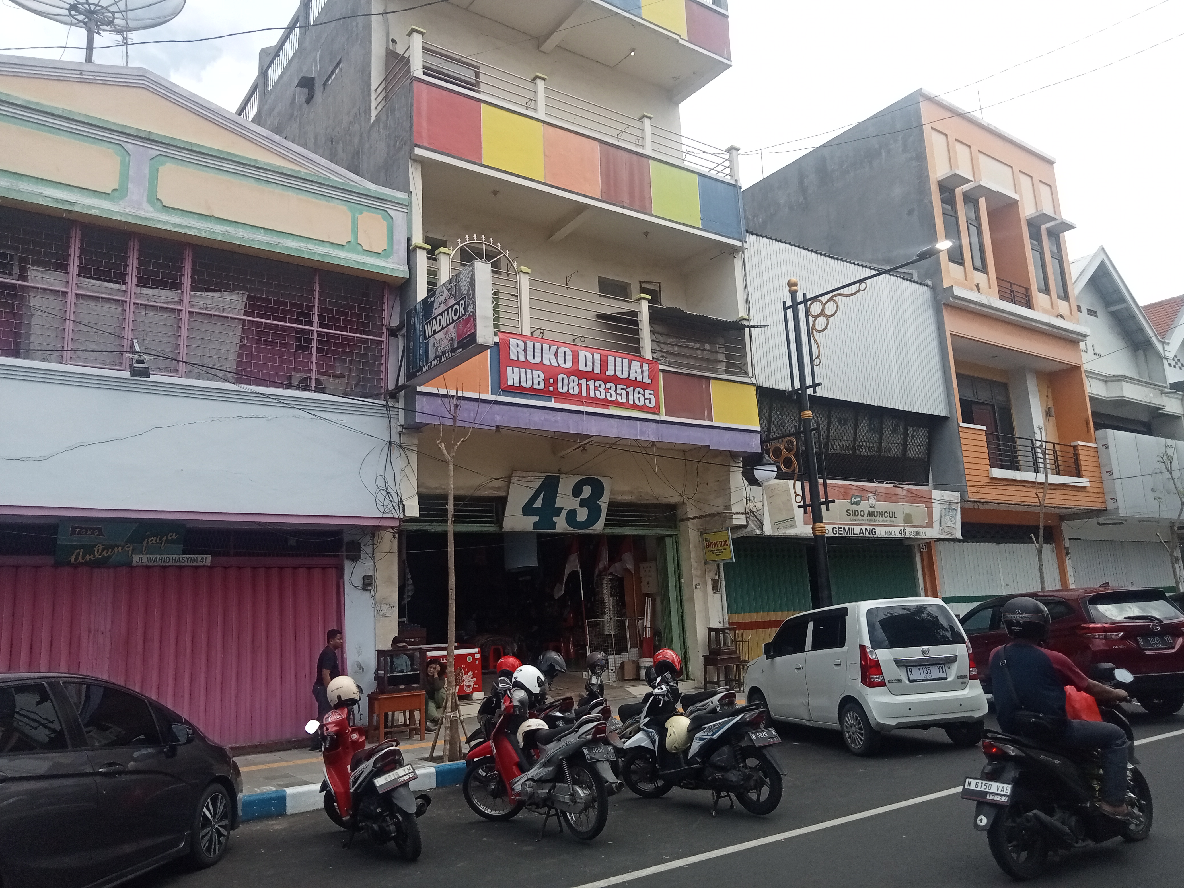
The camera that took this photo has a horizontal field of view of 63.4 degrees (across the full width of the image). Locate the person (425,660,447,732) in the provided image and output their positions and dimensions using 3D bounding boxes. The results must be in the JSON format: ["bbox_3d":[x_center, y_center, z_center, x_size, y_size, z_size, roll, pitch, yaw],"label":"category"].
[{"bbox_3d":[-2.327,3.743,14.300,0.500,1.050,0.650,0,-12,-14],"label":"person"}]

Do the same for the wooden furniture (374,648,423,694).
[{"bbox_3d":[-2.688,3.200,13.456,0.591,0.604,0.286,5,-14,-36],"label":"wooden furniture"}]

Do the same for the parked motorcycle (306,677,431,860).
[{"bbox_3d":[-1.717,2.455,7.270,0.700,1.180,1.850,6,-15,-40],"label":"parked motorcycle"}]

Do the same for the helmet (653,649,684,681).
[{"bbox_3d":[0.677,1.973,8.600,0.250,0.260,0.290,2,2,-25],"label":"helmet"}]

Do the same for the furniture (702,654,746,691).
[{"bbox_3d":[2.423,4.347,18.064,0.620,0.700,0.440,6,-14,-38],"label":"furniture"}]

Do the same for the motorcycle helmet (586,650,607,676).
[{"bbox_3d":[0.053,2.284,10.000,0.240,0.250,0.270,6,-3,-38],"label":"motorcycle helmet"}]

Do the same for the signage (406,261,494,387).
[{"bbox_3d":[-1.861,-1.494,12.271,0.212,1.034,2.023,5,-14,-34],"label":"signage"}]

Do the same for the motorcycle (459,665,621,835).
[{"bbox_3d":[-0.393,2.334,7.258,0.700,1.150,1.900,5,-14,-34],"label":"motorcycle"}]

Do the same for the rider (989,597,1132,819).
[{"bbox_3d":[2.836,1.646,5.926,0.900,1.370,0.660,5,-14,-36],"label":"rider"}]

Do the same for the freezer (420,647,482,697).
[{"bbox_3d":[-2.544,3.995,16.639,1.080,0.890,0.620,6,-15,-40],"label":"freezer"}]

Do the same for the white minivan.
[{"bbox_3d":[3.165,2.808,11.881,1.475,1.670,3.600,0,-12,-16],"label":"white minivan"}]

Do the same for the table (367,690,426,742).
[{"bbox_3d":[-2.690,3.777,13.193,0.670,0.629,0.371,5,-14,-36],"label":"table"}]

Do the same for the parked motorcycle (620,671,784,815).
[{"bbox_3d":[0.879,2.452,7.952,0.680,1.100,1.850,6,-15,-40],"label":"parked motorcycle"}]

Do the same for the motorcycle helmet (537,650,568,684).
[{"bbox_3d":[-0.365,2.063,8.900,0.310,0.260,0.250,11,-4,27],"label":"motorcycle helmet"}]

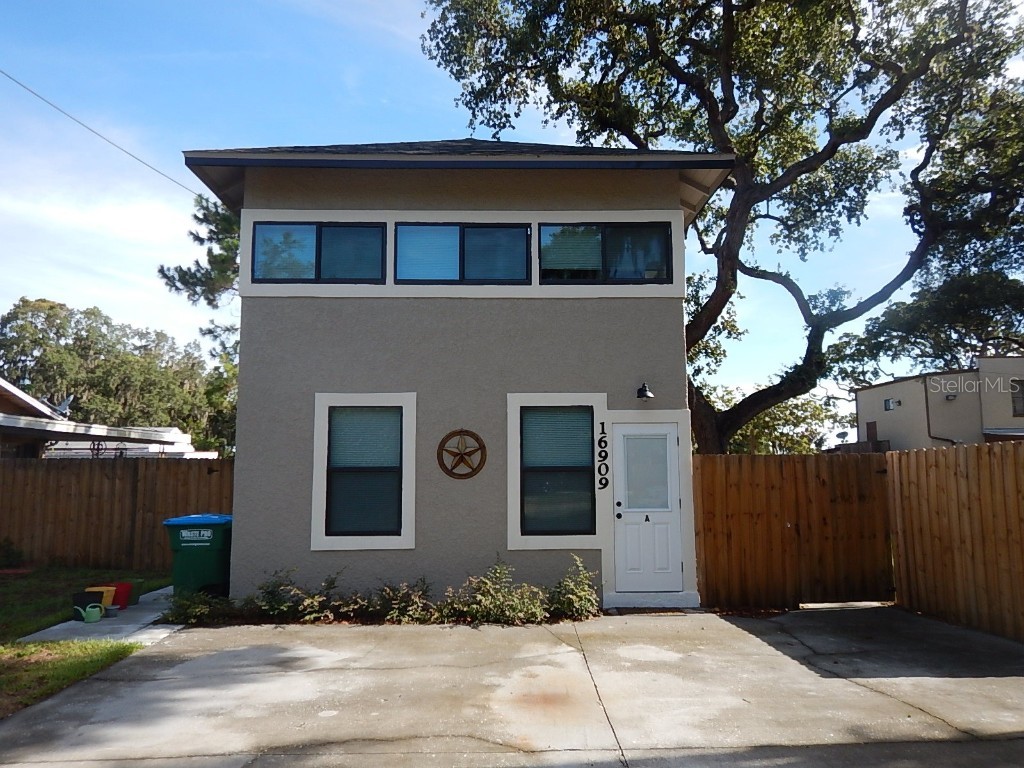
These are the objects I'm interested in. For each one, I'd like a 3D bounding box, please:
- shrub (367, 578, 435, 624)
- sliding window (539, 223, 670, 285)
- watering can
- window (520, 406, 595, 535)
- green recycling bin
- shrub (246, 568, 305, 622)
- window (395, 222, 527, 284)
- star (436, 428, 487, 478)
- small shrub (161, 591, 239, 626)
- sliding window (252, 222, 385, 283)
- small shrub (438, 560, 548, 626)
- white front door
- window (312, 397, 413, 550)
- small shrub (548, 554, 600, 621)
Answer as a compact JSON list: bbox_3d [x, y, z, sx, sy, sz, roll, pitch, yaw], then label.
[{"bbox_3d":[-1.257,2.415,8.003,0.774,0.435,0.620,0,-6,0],"label":"shrub"},{"bbox_3d":[1.193,-1.656,9.048,1.686,0.792,0.100,0,-6,-1],"label":"sliding window"},{"bbox_3d":[-4.541,2.459,7.649,0.280,0.190,0.140,3,-7,-30],"label":"watering can"},{"bbox_3d":[0.562,1.060,8.708,0.903,1.567,0.080,0,-6,0],"label":"window"},{"bbox_3d":[-3.845,2.192,9.029,0.870,1.080,0.740,0,-6,0],"label":"green recycling bin"},{"bbox_3d":[-2.684,2.368,8.057,0.677,0.538,0.600,0,-6,0],"label":"shrub"},{"bbox_3d":[-0.613,-1.645,9.007,1.717,0.788,0.100,0,-6,-1],"label":"window"},{"bbox_3d":[-0.611,0.860,8.690,0.611,0.614,0.060,0,-6,-1],"label":"star"},{"bbox_3d":[-3.506,2.475,7.967,0.892,0.309,0.660,0,-6,0],"label":"small shrub"},{"bbox_3d":[-2.424,-1.653,8.967,1.673,0.780,0.100,0,-6,-1],"label":"sliding window"},{"bbox_3d":[-0.211,2.315,8.012,1.242,0.635,0.780,0,-6,0],"label":"small shrub"},{"bbox_3d":[1.650,1.493,8.656,0.816,2.033,0.060,0,-6,0],"label":"white front door"},{"bbox_3d":[-1.796,1.059,8.693,1.248,1.897,0.100,0,-6,-1],"label":"window"},{"bbox_3d":[0.738,2.330,8.304,0.600,0.700,0.520,0,-6,-1],"label":"small shrub"}]

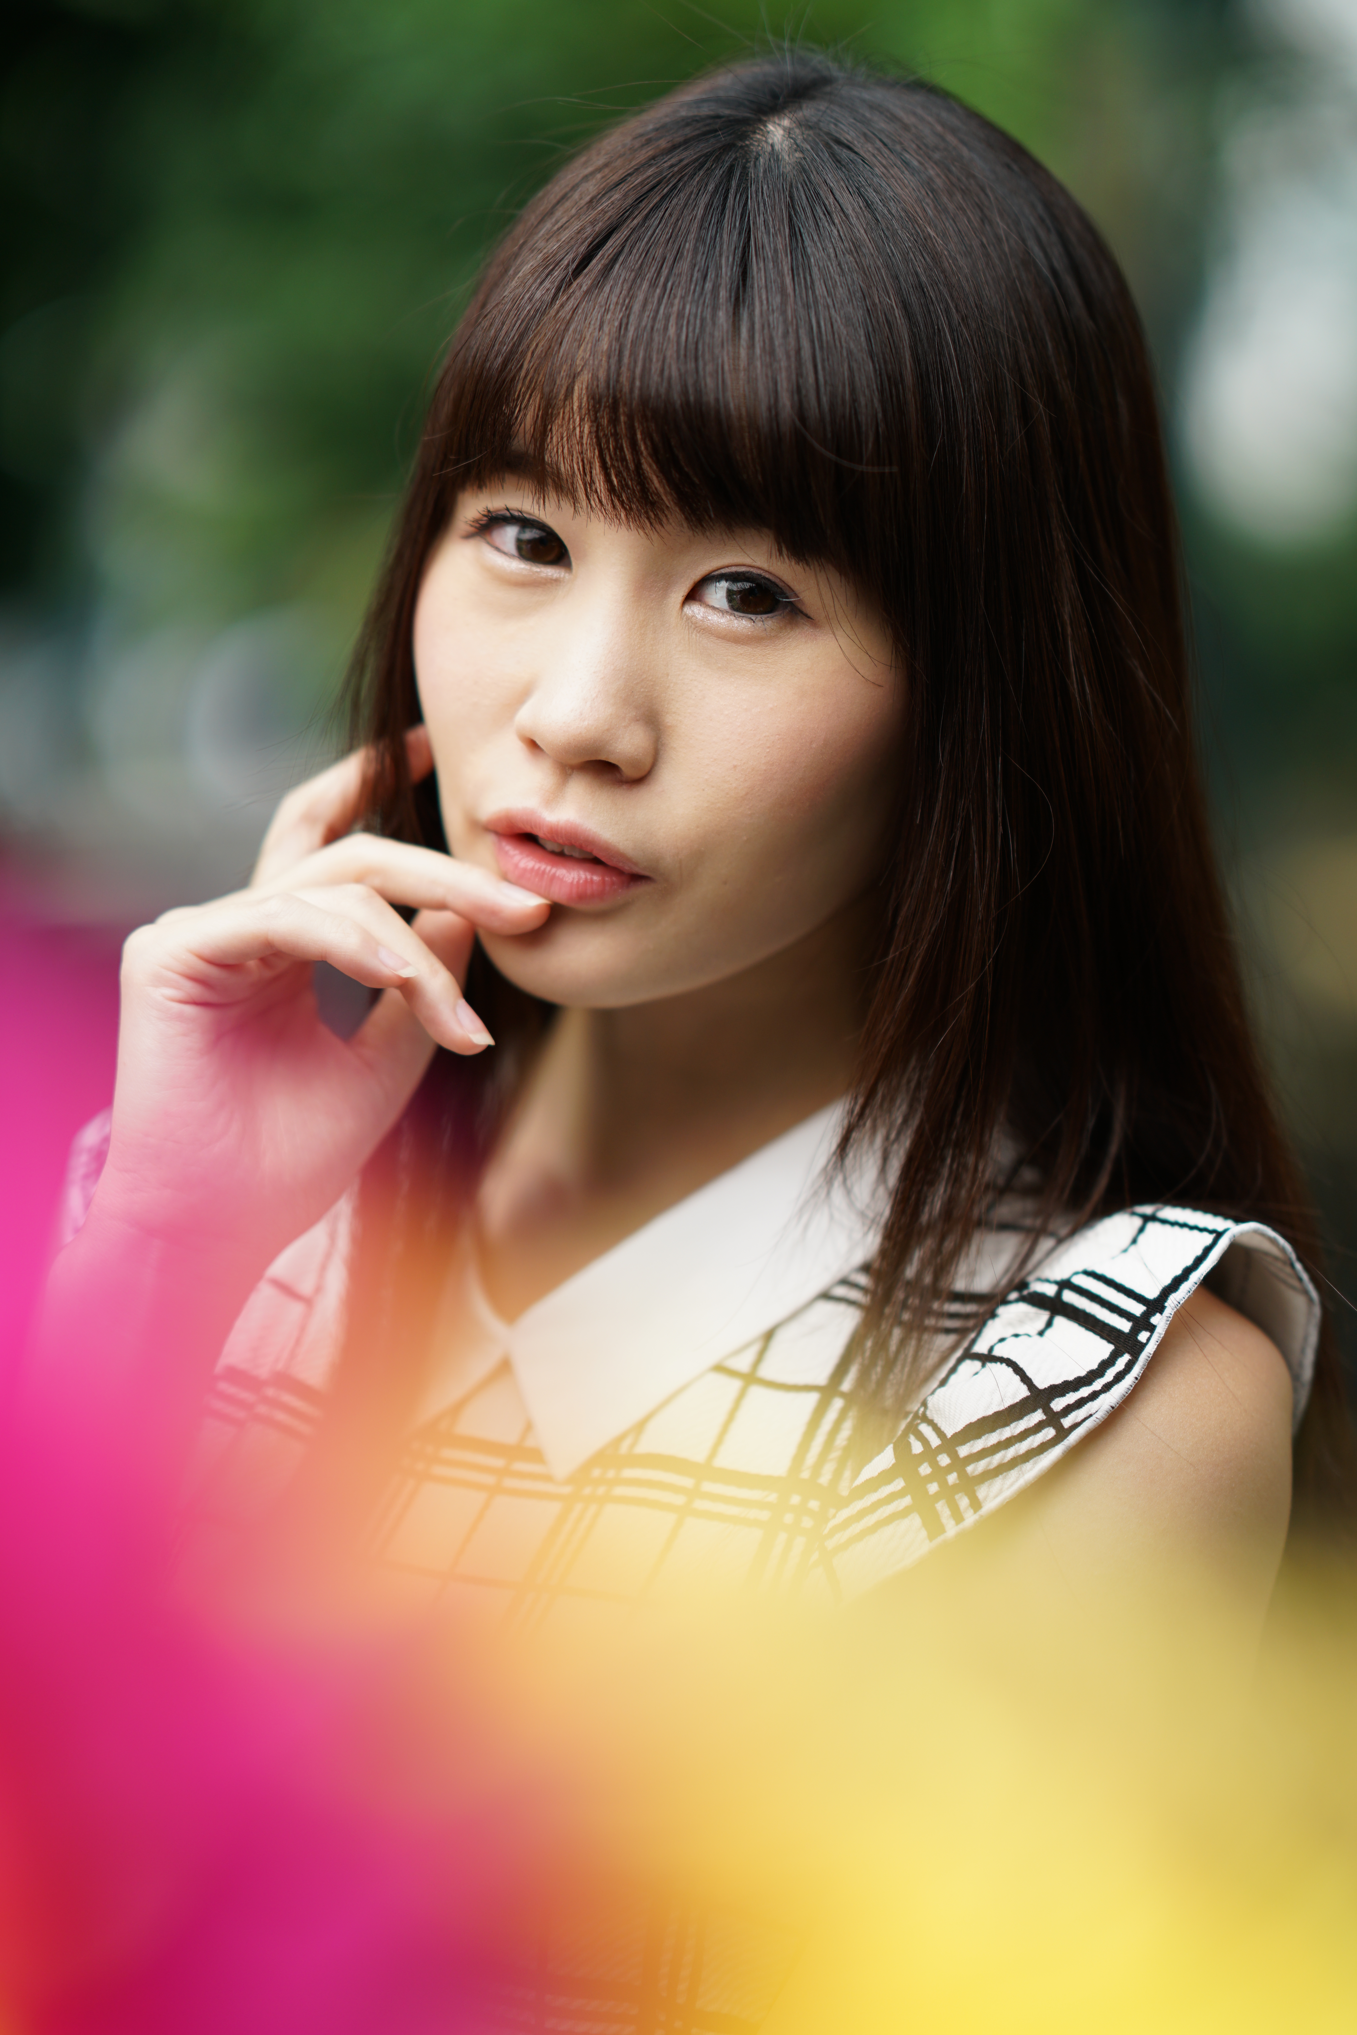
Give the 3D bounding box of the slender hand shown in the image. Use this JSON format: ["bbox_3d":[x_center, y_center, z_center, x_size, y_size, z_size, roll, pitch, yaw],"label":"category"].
[{"bbox_3d":[-0.087,-0.004,1.180,0.092,0.130,0.100,8,8,34],"label":"slender hand"}]

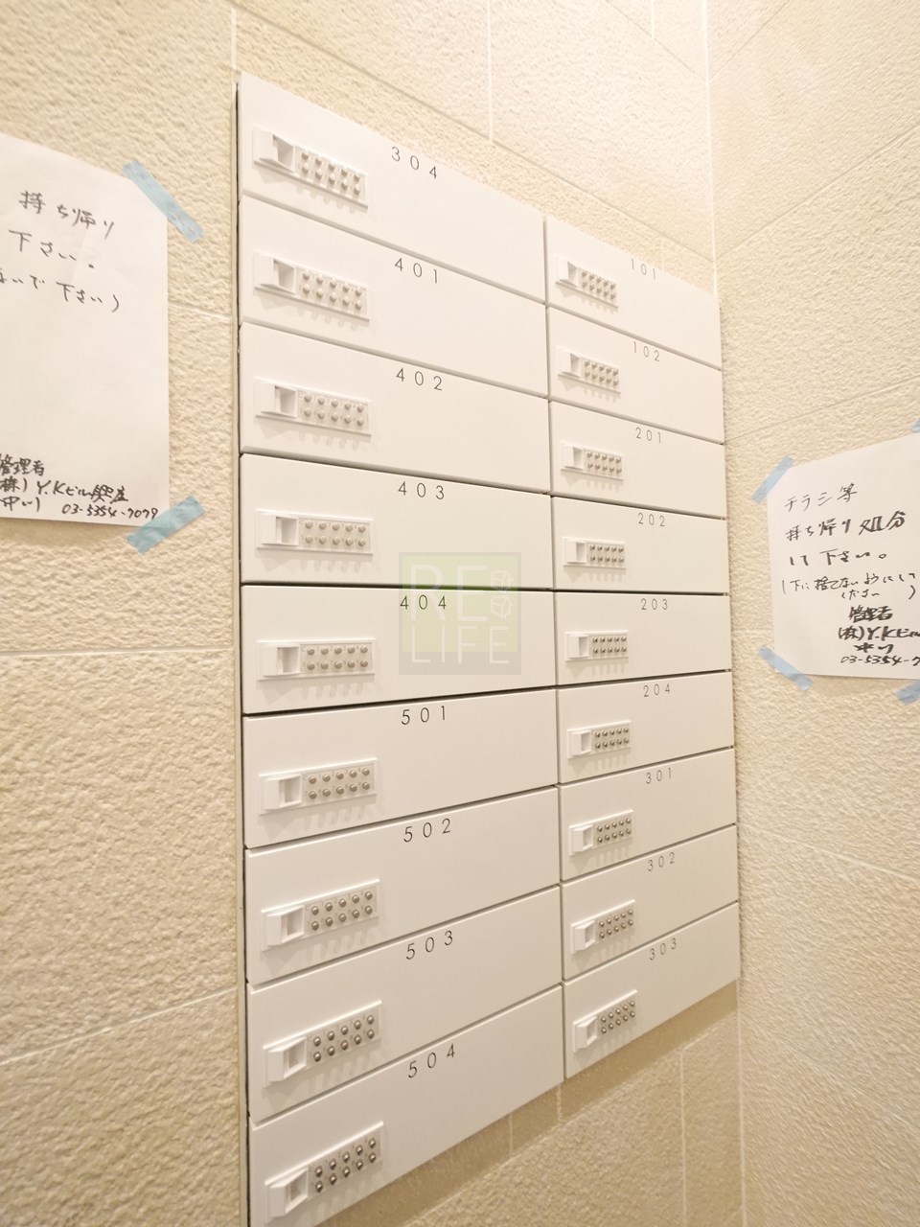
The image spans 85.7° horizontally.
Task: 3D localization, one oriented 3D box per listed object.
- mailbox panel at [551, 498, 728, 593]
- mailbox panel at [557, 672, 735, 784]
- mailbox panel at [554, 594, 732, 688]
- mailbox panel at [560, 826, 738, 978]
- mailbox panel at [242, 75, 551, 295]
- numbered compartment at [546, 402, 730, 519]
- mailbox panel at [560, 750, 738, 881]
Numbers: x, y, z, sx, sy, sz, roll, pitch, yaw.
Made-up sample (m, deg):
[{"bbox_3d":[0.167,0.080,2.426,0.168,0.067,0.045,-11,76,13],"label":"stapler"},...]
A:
[{"bbox_3d":[0.270,-0.089,0.722,0.353,0.115,0.045,0,-2,-29],"label":"mailbox panel"},{"bbox_3d":[0.276,0.152,0.714,0.353,0.115,0.040,0,-2,-29],"label":"mailbox panel"},{"bbox_3d":[0.273,0.032,0.717,0.353,0.115,0.040,0,-2,-29],"label":"mailbox panel"},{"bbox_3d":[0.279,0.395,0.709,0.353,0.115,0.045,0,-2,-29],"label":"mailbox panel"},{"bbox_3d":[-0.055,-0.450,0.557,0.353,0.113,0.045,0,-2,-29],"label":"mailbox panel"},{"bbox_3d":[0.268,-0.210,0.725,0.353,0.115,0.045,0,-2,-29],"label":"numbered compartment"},{"bbox_3d":[0.278,0.273,0.710,0.353,0.115,0.040,0,-2,-29],"label":"mailbox panel"}]

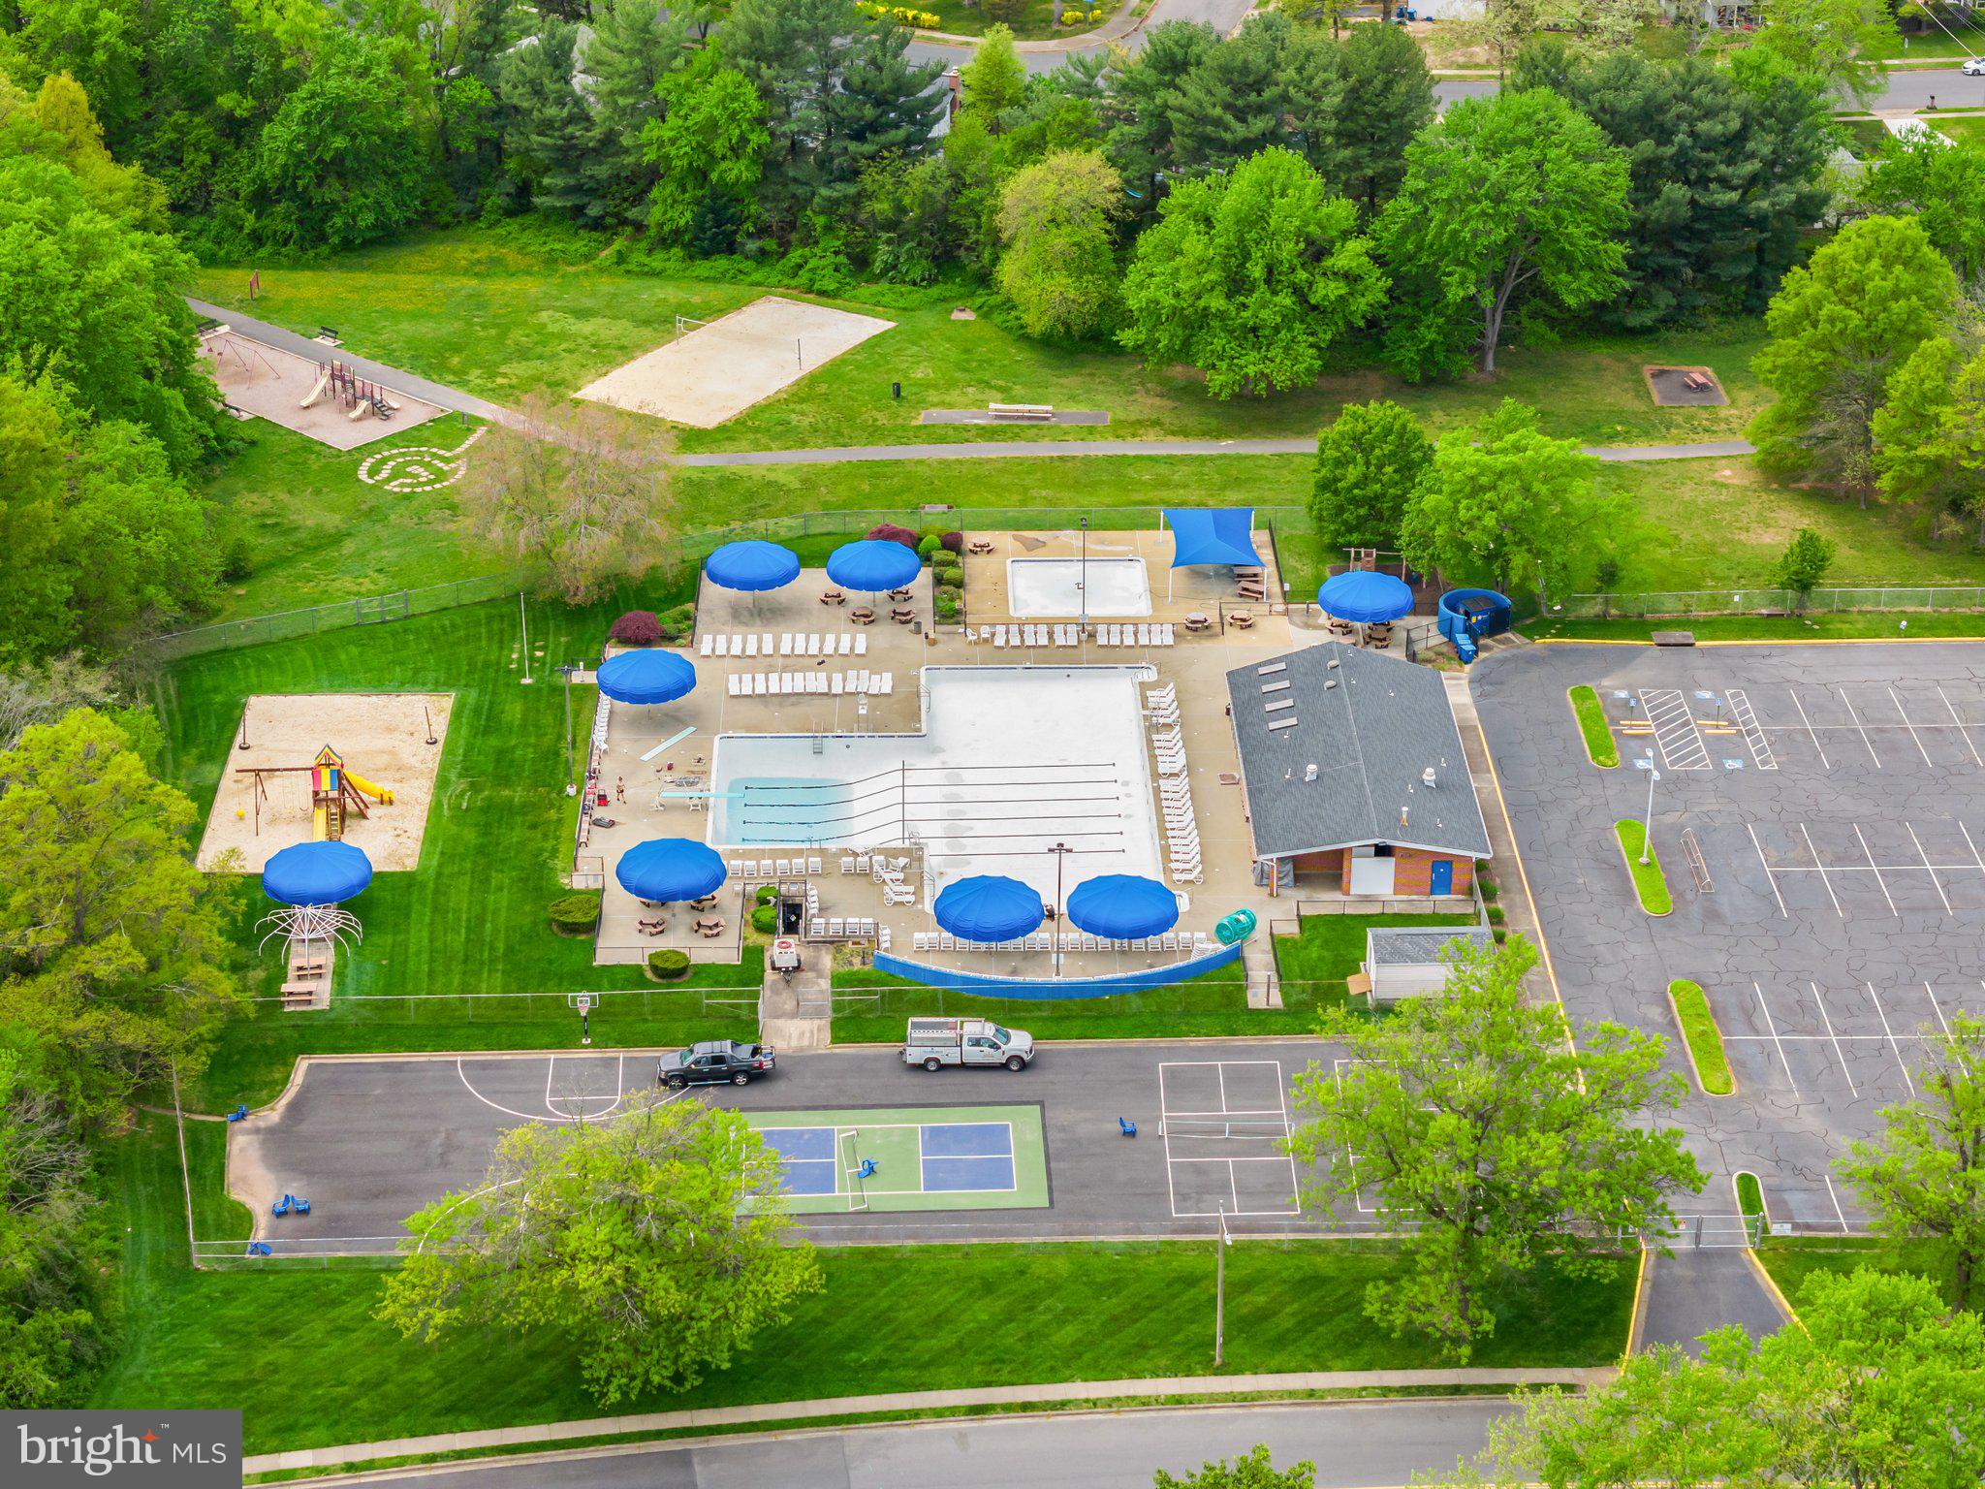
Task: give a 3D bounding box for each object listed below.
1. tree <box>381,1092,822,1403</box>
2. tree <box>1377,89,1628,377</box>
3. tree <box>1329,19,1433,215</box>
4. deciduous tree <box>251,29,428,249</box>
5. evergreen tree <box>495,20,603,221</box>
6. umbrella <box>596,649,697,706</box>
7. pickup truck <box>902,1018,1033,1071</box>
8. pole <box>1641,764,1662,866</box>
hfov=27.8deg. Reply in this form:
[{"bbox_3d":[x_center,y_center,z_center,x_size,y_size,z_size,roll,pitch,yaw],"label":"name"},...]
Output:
[{"bbox_3d":[-18.071,23.085,183.456,20.000,12.700,18.500,0,28,0],"label":"tree"},{"bbox_3d":[36.937,-36.440,289.099,17.600,20.300,17.000,0,27,0],"label":"tree"},{"bbox_3d":[30.387,-47.391,312.247,8.400,18.700,8.400,0,27,0],"label":"tree"},{"bbox_3d":[-50.140,-46.750,308.770,13.520,16.580,13.520,0,28,0],"label":"deciduous tree"},{"bbox_3d":[-34.440,-48.320,312.140,8.240,16.170,8.240,0,28,0],"label":"evergreen tree"},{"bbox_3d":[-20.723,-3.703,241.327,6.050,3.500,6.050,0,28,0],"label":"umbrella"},{"bbox_3d":[-1.206,15.496,207.555,6.750,2.150,2.100,-1,27,-1],"label":"pickup truck"},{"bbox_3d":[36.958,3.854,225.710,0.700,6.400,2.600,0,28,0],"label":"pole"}]

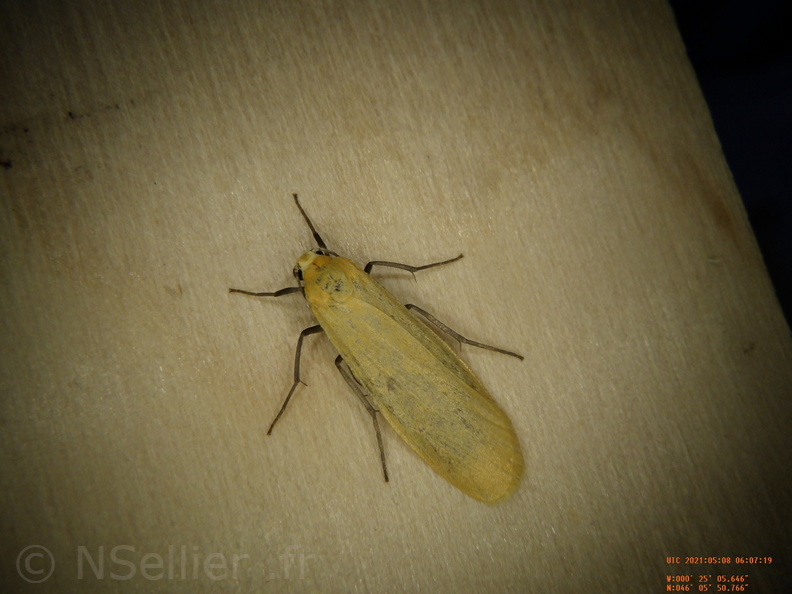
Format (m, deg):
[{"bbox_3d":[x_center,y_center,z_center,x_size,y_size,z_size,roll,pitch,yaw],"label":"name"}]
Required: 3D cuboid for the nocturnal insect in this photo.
[{"bbox_3d":[-0.001,0.003,0.039,0.014,0.004,0.019,-42,86,-3],"label":"nocturnal insect"}]

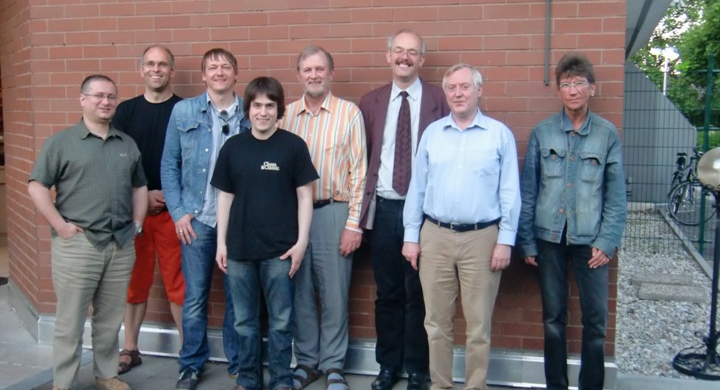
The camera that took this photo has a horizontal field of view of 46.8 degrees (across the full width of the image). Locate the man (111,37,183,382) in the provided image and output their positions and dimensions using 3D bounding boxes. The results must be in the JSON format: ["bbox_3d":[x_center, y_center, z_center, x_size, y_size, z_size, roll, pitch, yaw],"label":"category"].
[{"bbox_3d":[-1.239,0.079,4.963,0.500,1.914,0.340,-1,5,-12],"label":"man"}]

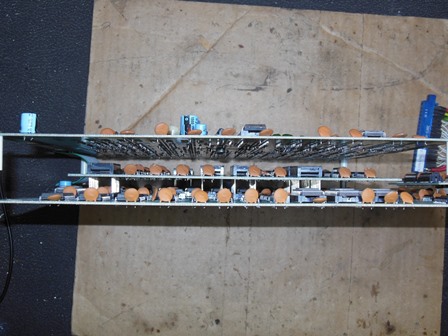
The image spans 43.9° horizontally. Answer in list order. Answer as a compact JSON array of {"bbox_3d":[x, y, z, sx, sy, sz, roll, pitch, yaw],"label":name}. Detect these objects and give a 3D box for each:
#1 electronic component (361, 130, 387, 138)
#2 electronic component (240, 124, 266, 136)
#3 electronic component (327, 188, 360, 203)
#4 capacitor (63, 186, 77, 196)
[{"bbox_3d":[0.097,-0.020,0.378,0.016,0.033,0.007,1,89,-3],"label":"electronic component"},{"bbox_3d":[0.018,-0.022,0.363,0.016,0.033,0.008,1,89,-3],"label":"electronic component"},{"bbox_3d":[0.077,0.018,0.360,0.016,0.033,0.007,1,89,-3],"label":"electronic component"},{"bbox_3d":[-0.100,0.017,0.362,0.009,0.003,0.008,1,89,-3],"label":"capacitor"}]

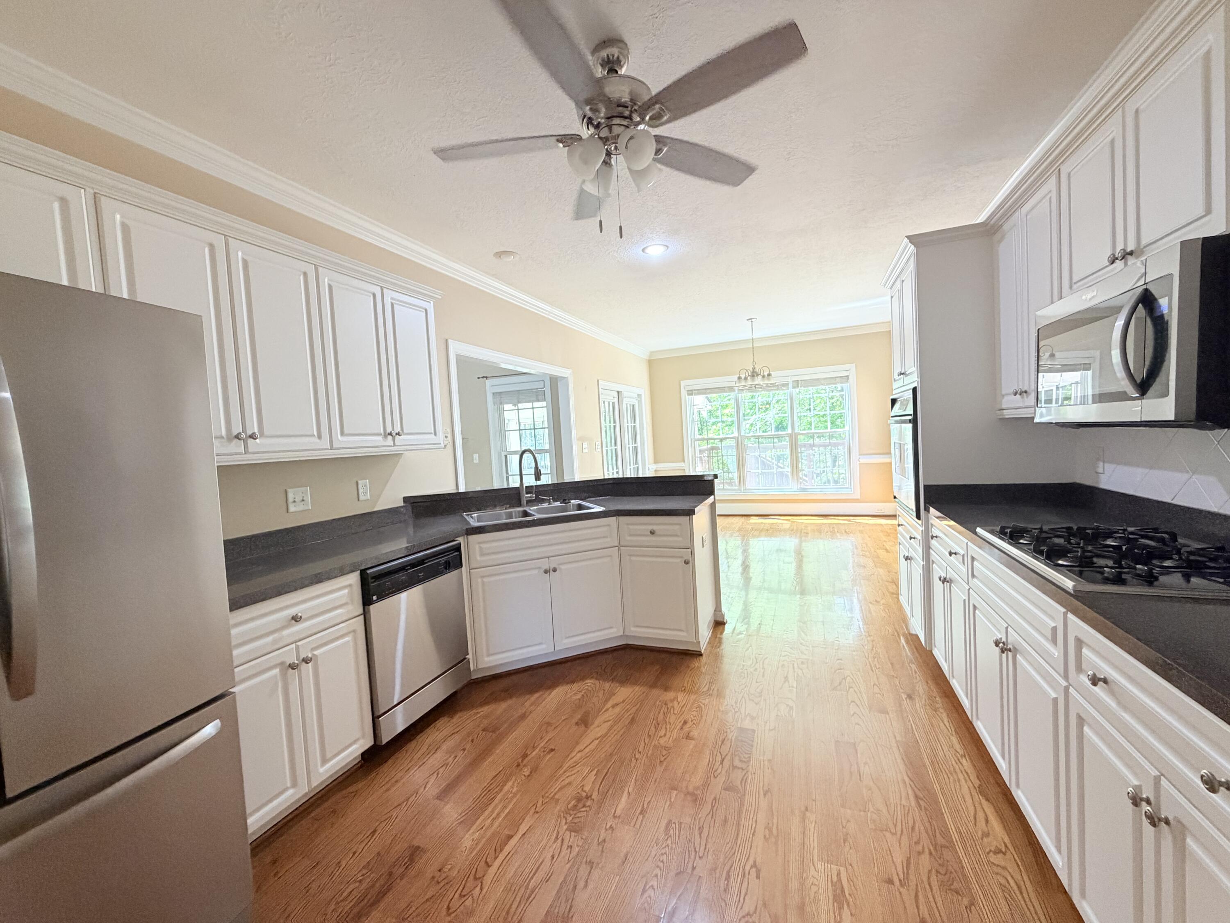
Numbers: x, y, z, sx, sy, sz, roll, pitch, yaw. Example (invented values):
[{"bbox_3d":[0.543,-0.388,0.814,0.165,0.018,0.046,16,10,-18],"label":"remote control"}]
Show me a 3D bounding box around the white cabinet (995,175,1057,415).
[{"bbox_3d":[1.907,-0.638,2.068,0.345,0.870,0.700,-2,3,22],"label":"white cabinet"}]

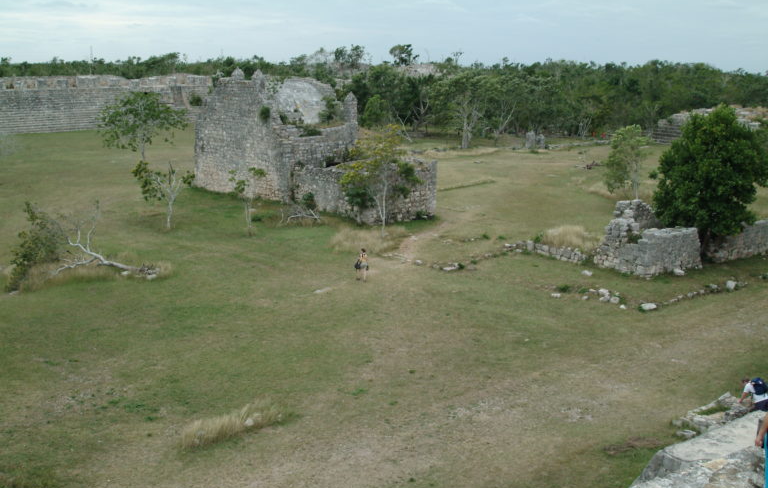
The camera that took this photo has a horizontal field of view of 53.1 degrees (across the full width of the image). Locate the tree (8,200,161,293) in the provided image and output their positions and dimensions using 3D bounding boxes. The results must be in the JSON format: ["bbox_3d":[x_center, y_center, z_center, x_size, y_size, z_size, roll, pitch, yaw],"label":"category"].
[{"bbox_3d":[-14.401,0.152,37.327,6.900,3.200,4.200,-3,14,-14],"label":"tree"}]

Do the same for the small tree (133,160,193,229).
[{"bbox_3d":[-14.006,-3.093,48.780,3.780,4.310,3.780,-4,14,-16],"label":"small tree"}]

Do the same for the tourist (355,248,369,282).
[{"bbox_3d":[-1.096,0.999,37.313,0.600,1.660,0.450,2,13,8],"label":"tourist"}]

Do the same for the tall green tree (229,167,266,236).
[{"bbox_3d":[-8.306,-2.550,46.733,2.220,4.230,2.220,-2,13,-10],"label":"tall green tree"}]

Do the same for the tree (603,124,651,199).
[{"bbox_3d":[18.649,-6.181,59.061,3.540,5.900,3.540,4,14,17],"label":"tree"}]

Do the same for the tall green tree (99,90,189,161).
[{"bbox_3d":[-23.961,-11.340,76.514,8.610,7.670,8.610,-4,14,-17],"label":"tall green tree"}]

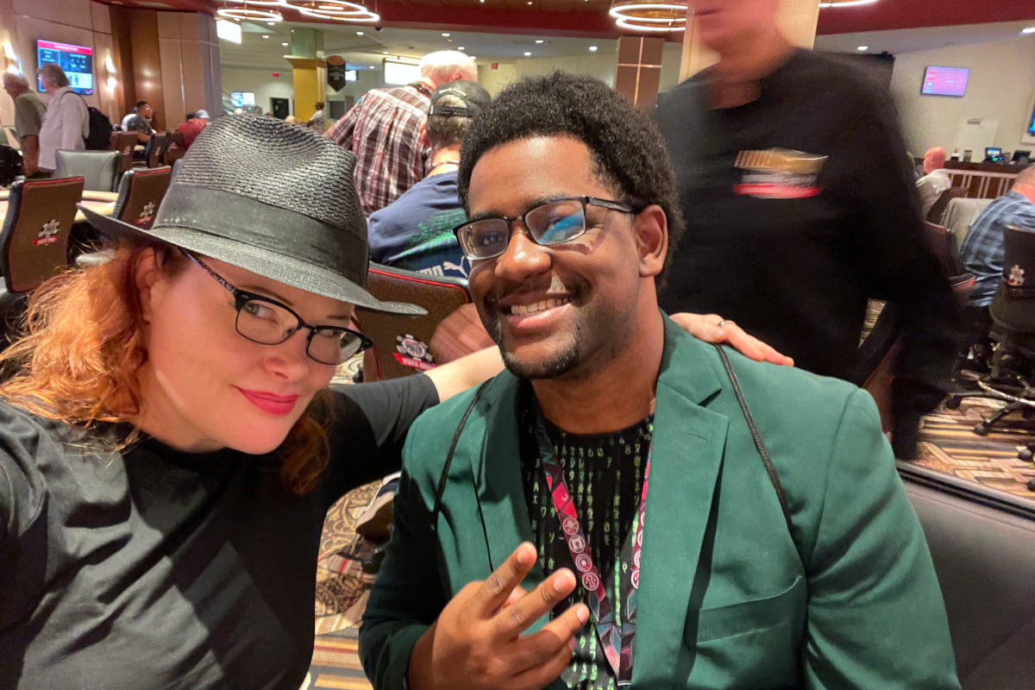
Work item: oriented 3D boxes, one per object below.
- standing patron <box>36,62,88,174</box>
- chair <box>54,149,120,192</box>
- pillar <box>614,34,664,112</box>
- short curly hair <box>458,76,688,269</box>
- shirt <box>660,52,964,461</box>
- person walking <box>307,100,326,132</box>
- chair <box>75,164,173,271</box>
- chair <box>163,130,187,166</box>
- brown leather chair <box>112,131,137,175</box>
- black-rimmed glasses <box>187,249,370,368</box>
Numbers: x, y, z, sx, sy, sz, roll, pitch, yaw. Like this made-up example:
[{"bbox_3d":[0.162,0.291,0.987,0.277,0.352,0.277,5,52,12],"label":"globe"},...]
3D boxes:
[{"bbox_3d":[-4.239,-1.767,6.491,0.350,1.690,0.480,-2,18,-15],"label":"standing patron"},{"bbox_3d":[-3.100,-0.905,5.046,0.560,0.980,0.620,-6,20,-28],"label":"chair"},{"bbox_3d":[1.737,-3.292,10.705,0.670,2.680,0.670,4,17,0],"label":"pillar"},{"bbox_3d":[0.053,-0.174,0.690,0.220,0.205,0.235,-6,-1,32],"label":"short curly hair"},{"bbox_3d":[0.571,-0.183,1.423,0.380,0.770,0.540,-9,21,-32],"label":"shirt"},{"bbox_3d":[-5.224,-5.483,17.972,0.420,1.660,0.500,-4,19,-20],"label":"person walking"},{"bbox_3d":[-2.423,-0.571,4.196,0.620,1.000,0.530,3,18,-2],"label":"chair"},{"bbox_3d":[-4.548,-2.248,8.903,0.600,0.980,0.550,10,19,21],"label":"chair"},{"bbox_3d":[-4.930,-2.132,8.507,0.600,0.980,0.550,9,18,15],"label":"brown leather chair"},{"bbox_3d":[-0.208,-0.037,0.573,0.140,0.045,0.140,34,6,38],"label":"black-rimmed glasses"}]

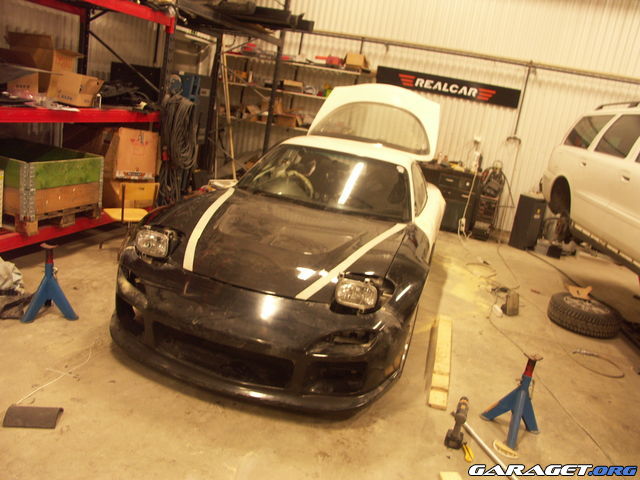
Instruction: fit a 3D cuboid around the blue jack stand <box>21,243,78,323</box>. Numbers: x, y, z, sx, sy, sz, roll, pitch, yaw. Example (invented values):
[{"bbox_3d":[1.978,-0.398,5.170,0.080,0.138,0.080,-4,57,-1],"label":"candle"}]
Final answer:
[{"bbox_3d":[-1.684,0.244,3.233,0.280,0.460,0.231,0,17,-31],"label":"blue jack stand"}]

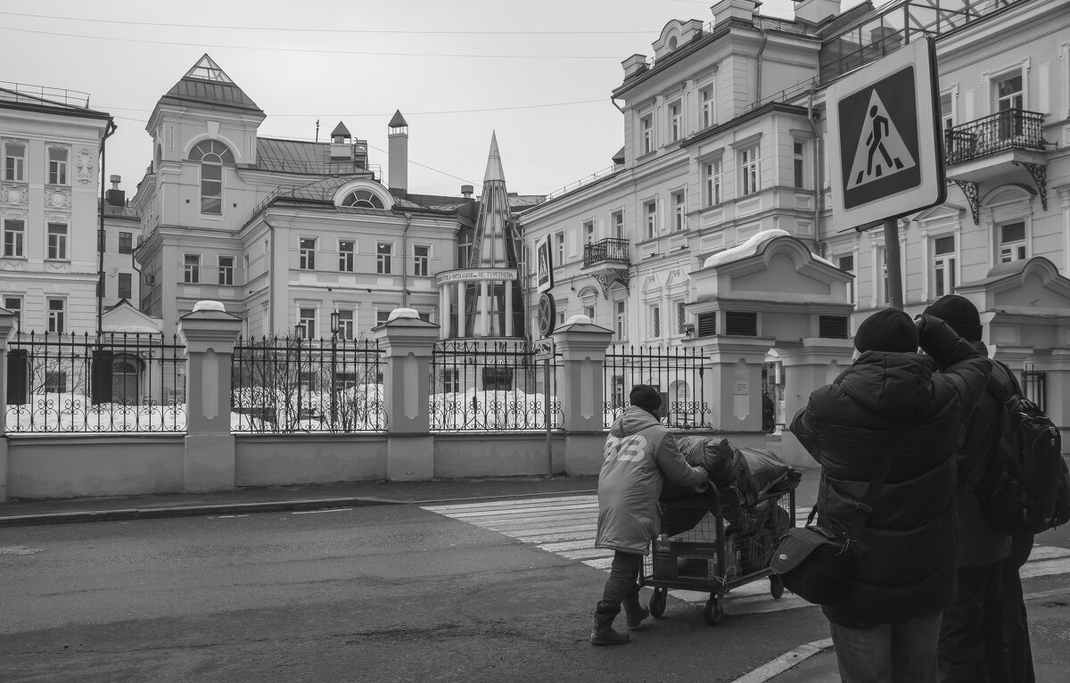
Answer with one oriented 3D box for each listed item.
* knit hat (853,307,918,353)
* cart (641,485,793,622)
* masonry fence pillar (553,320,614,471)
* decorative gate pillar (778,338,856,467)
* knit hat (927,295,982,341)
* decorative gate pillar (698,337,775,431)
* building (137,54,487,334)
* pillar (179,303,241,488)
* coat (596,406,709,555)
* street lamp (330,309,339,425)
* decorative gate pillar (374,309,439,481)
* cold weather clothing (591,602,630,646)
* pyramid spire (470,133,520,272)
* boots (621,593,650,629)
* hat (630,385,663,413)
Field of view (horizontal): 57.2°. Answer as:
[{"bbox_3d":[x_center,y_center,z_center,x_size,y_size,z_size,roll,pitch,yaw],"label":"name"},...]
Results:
[{"bbox_3d":[1.105,-0.032,3.100,0.205,0.185,0.230,1,-4,-9],"label":"knit hat"},{"bbox_3d":[1.400,1.510,7.320,0.660,0.930,1.270,-3,-5,35],"label":"cart"},{"bbox_3d":[0.869,0.985,18.200,0.920,2.950,0.920,1,-3,-19],"label":"masonry fence pillar"},{"bbox_3d":[6.420,1.383,22.200,1.350,2.870,1.200,2,-4,-23],"label":"decorative gate pillar"},{"bbox_3d":[1.473,-0.080,3.450,0.200,0.185,0.230,2,-4,-37],"label":"knit hat"},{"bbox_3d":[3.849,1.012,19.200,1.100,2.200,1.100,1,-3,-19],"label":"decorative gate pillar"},{"bbox_3d":[-15.500,-6.084,64.500,18.500,24.500,19.000,2,-4,-24],"label":"building"},{"bbox_3d":[-5.304,0.875,16.050,0.920,3.050,0.920,1,-3,-19],"label":"pillar"},{"bbox_3d":[0.765,0.888,6.420,0.550,0.930,0.600,-3,-5,35],"label":"coat"},{"bbox_3d":[-6.327,0.883,31.000,0.280,3.700,0.280,2,-4,-23],"label":"street lamp"},{"bbox_3d":[-2.239,0.917,17.100,0.920,2.950,0.920,1,-3,-19],"label":"decorative gate pillar"},{"bbox_3d":[0.465,1.733,6.050,0.265,0.265,0.110,2,-4,-40],"label":"cold weather clothing"},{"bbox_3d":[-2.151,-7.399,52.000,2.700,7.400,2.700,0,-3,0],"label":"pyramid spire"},{"bbox_3d":[0.664,1.787,6.520,0.115,0.240,0.265,-3,-5,38],"label":"boots"},{"bbox_3d":[0.724,0.375,6.400,0.200,0.190,0.230,-3,-4,37],"label":"hat"}]

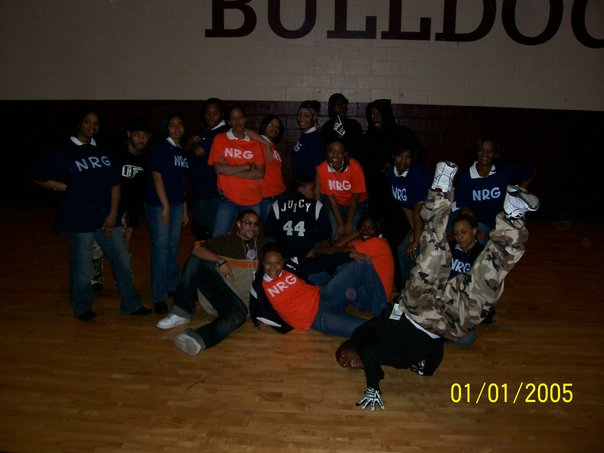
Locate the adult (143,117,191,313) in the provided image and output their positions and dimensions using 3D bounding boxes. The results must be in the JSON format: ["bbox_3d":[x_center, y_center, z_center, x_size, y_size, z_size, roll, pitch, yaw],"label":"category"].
[{"bbox_3d":[-1.092,-0.110,4.815,0.430,1.630,0.320,-8,16,-37],"label":"adult"}]

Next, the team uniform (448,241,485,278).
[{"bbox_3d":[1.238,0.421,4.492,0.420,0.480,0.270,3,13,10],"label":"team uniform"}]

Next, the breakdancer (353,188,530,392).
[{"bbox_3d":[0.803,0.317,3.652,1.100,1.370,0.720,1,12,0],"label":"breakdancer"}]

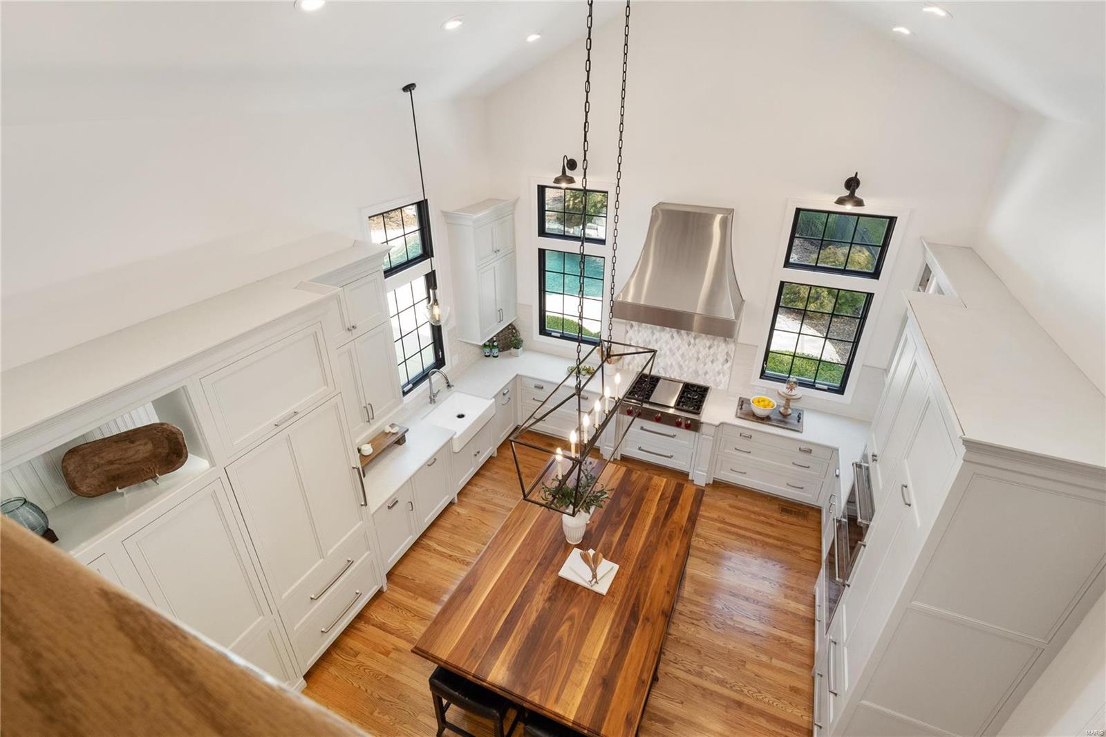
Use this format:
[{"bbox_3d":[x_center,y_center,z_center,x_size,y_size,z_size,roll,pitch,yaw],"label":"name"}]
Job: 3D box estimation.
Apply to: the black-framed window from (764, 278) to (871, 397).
[{"bbox_3d":[2.741,-0.321,5.187,0.843,1.142,0.100,12,31,21],"label":"black-framed window"}]

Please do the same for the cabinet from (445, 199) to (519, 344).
[{"bbox_3d":[-0.800,-1.196,6.015,0.400,1.575,1.090,12,31,20],"label":"cabinet"}]

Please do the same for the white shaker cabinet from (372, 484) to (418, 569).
[{"bbox_3d":[-1.719,1.428,4.724,0.590,0.770,0.510,12,31,20],"label":"white shaker cabinet"}]

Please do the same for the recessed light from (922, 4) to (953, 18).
[{"bbox_3d":[2.185,-2.038,2.785,0.180,0.040,0.180,34,36,6],"label":"recessed light"}]

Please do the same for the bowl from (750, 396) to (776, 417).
[{"bbox_3d":[2.264,0.425,5.307,0.267,0.165,0.267,12,31,21],"label":"bowl"}]

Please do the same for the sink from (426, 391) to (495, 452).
[{"bbox_3d":[-1.089,0.569,5.550,0.574,0.226,0.800,12,31,21],"label":"sink"}]

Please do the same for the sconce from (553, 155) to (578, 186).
[{"bbox_3d":[0.151,-2.212,5.473,0.265,0.290,0.335,12,31,20],"label":"sconce"}]

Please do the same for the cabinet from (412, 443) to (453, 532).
[{"bbox_3d":[-1.492,1.177,5.190,0.590,0.770,0.620,12,31,20],"label":"cabinet"}]

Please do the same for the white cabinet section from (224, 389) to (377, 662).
[{"bbox_3d":[-1.998,1.212,3.749,0.620,2.040,0.888,13,30,20],"label":"white cabinet section"}]

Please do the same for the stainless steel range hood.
[{"bbox_3d":[1.355,-1.054,5.113,1.241,1.157,0.559,12,31,21],"label":"stainless steel range hood"}]

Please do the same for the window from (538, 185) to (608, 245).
[{"bbox_3d":[0.230,-1.779,5.694,0.855,0.589,0.100,12,31,21],"label":"window"}]

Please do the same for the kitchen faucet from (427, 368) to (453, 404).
[{"bbox_3d":[-1.286,0.232,5.624,0.280,0.440,0.150,12,31,20],"label":"kitchen faucet"}]

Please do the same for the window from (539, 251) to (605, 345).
[{"bbox_3d":[0.228,-0.886,6.179,0.855,1.154,0.100,12,31,21],"label":"window"}]

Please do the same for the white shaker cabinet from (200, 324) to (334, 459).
[{"bbox_3d":[-2.001,0.043,3.171,0.620,0.527,0.836,12,31,20],"label":"white shaker cabinet"}]

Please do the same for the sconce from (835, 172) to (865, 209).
[{"bbox_3d":[2.756,-1.648,4.509,0.265,0.295,0.335,12,31,20],"label":"sconce"}]

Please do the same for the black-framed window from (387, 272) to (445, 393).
[{"bbox_3d":[-1.486,-0.377,5.286,0.100,1.166,0.846,12,31,21],"label":"black-framed window"}]

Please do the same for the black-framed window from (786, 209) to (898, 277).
[{"bbox_3d":[2.730,-1.201,4.716,0.837,0.583,0.100,12,31,21],"label":"black-framed window"}]

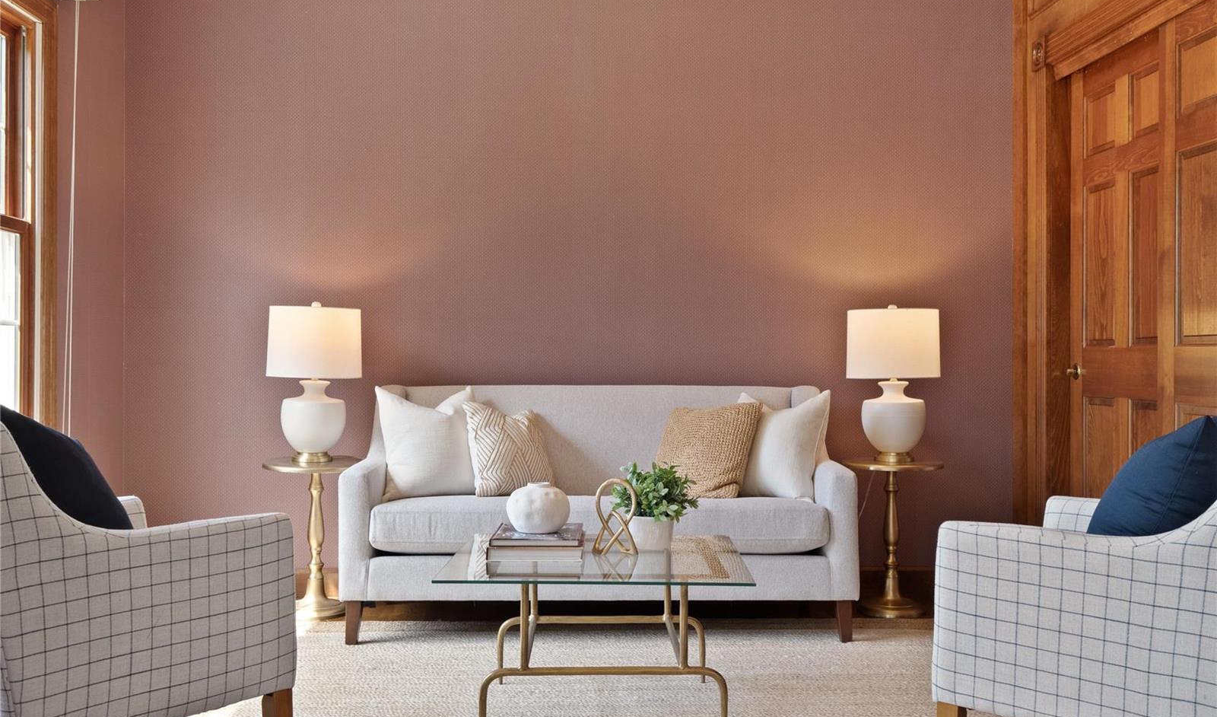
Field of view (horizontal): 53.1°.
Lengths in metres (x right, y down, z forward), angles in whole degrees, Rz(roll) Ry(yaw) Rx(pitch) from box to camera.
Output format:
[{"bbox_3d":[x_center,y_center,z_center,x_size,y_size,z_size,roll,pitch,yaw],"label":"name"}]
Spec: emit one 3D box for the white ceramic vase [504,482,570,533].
[{"bbox_3d":[-0.213,0.448,3.682,0.192,0.143,0.190,0,0,0],"label":"white ceramic vase"}]

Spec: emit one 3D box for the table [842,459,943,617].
[{"bbox_3d":[1.167,0.735,5.023,0.428,0.611,0.428,0,0,-1],"label":"table"}]

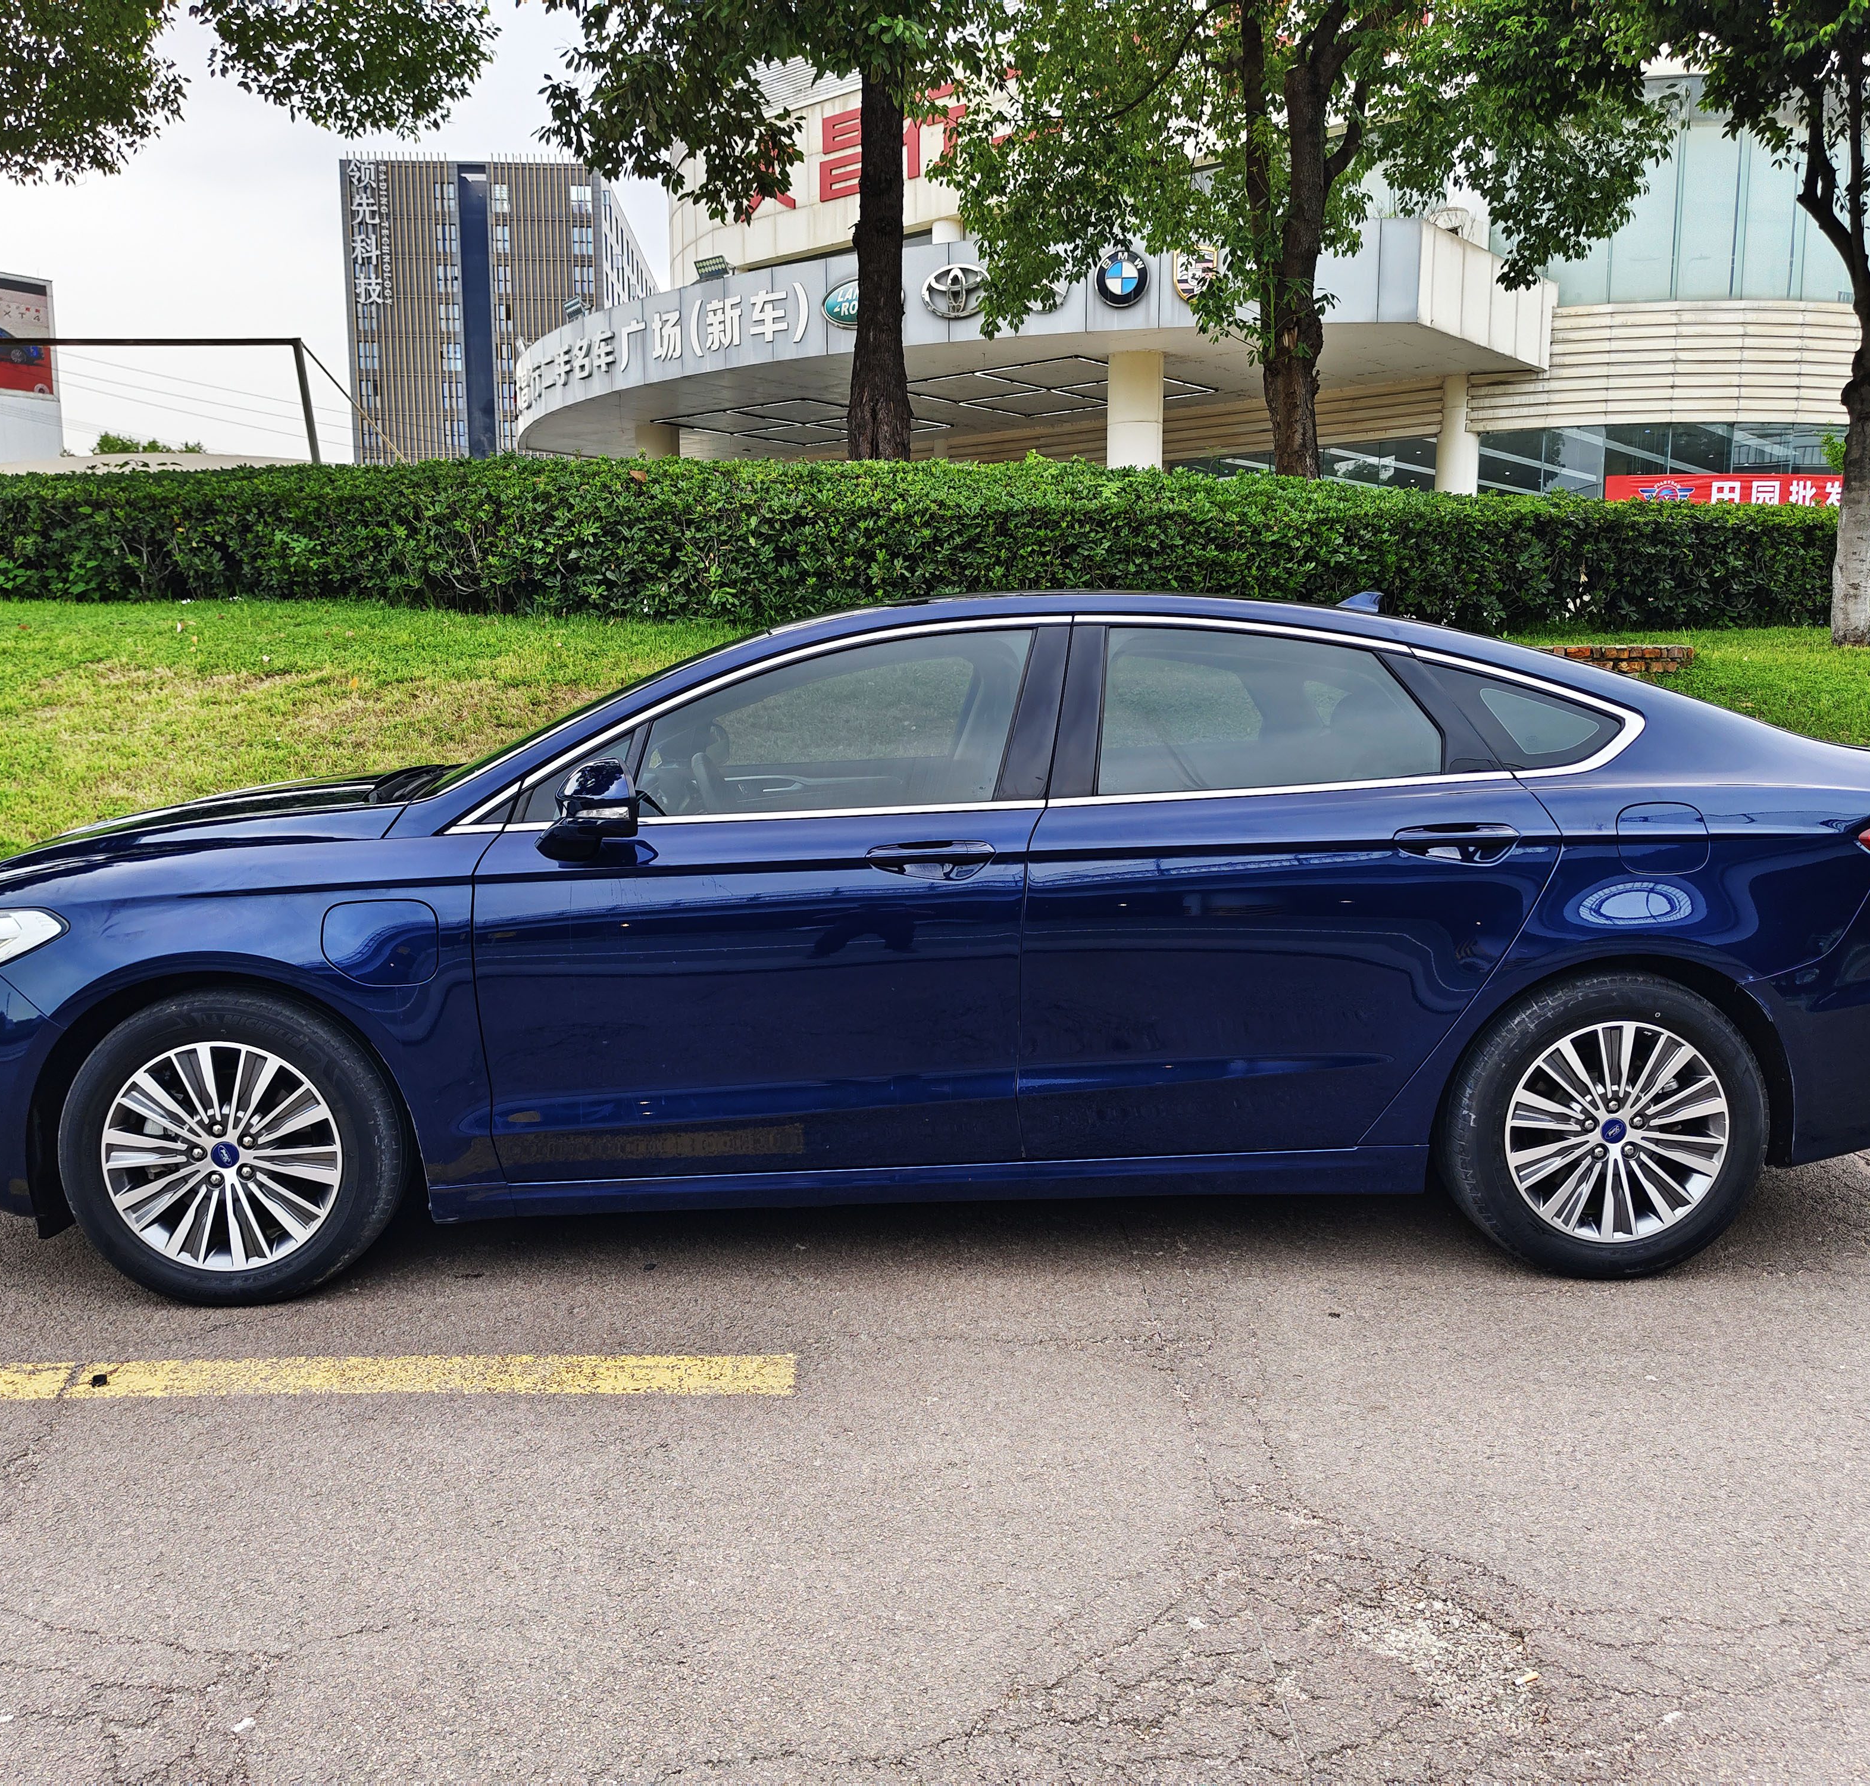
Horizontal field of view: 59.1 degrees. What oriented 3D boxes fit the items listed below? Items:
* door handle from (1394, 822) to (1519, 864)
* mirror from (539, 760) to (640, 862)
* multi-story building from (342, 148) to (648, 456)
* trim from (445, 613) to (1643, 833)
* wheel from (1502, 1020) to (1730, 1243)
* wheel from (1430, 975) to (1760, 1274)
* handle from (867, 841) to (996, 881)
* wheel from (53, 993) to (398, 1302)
[{"bbox_3d":[1.057,-0.100,3.338,0.255,0.085,0.060,-1,8,-3],"label":"door handle"},{"bbox_3d":[-0.670,-0.156,3.188,0.205,0.205,0.210,-1,8,-3],"label":"mirror"},{"bbox_3d":[-45.333,-48.196,183.961,24.000,48.700,51.700,-1,8,-4],"label":"multi-story building"},{"bbox_3d":[0.246,-0.355,3.429,2.480,0.440,0.260,-1,8,-3],"label":"trim"},{"bbox_3d":[1.418,0.485,3.532,0.465,0.465,0.180,-1,8,-3],"label":"wheel"},{"bbox_3d":[1.417,0.483,3.547,0.655,0.655,0.230,-1,8,-3],"label":"wheel"},{"bbox_3d":[-0.007,-0.062,3.290,0.255,0.085,0.060,-1,8,-3],"label":"handle"},{"bbox_3d":[-1.429,0.515,3.408,0.655,0.655,0.230,-1,8,-3],"label":"wheel"}]

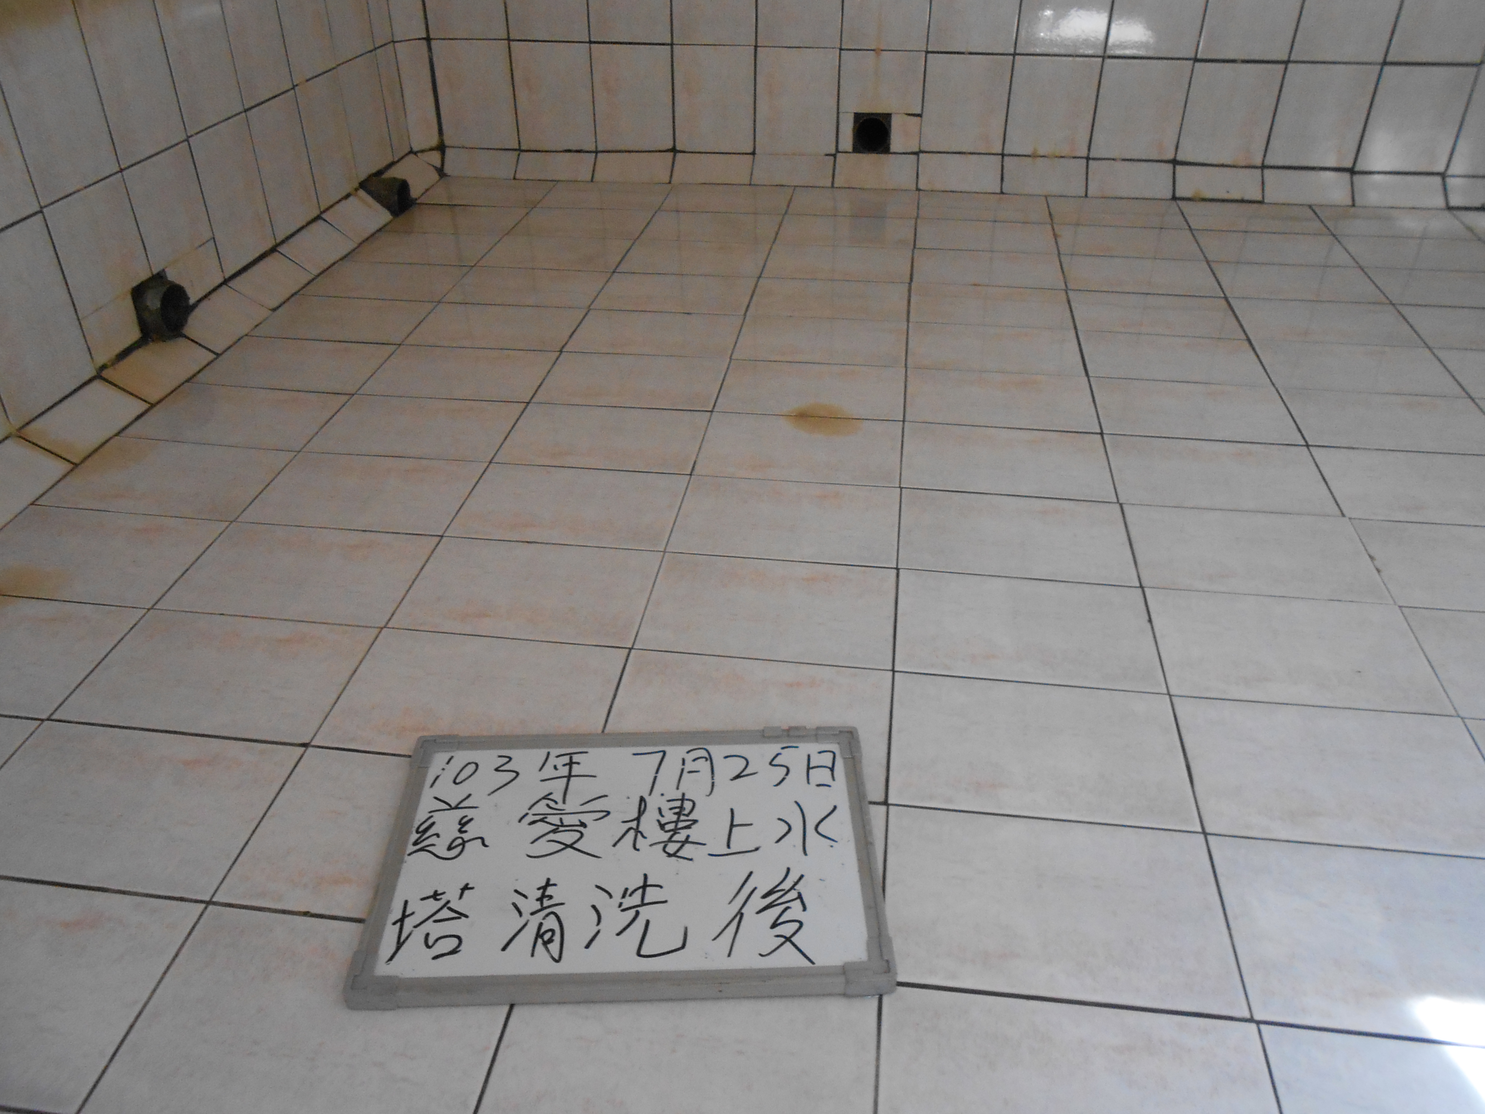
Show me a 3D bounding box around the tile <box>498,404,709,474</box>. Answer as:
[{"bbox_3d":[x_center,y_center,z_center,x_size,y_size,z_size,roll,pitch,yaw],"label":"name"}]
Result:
[{"bbox_3d":[-0.210,-0.180,1.721,0.300,0.010,0.199,4,35,7],"label":"tile"}]

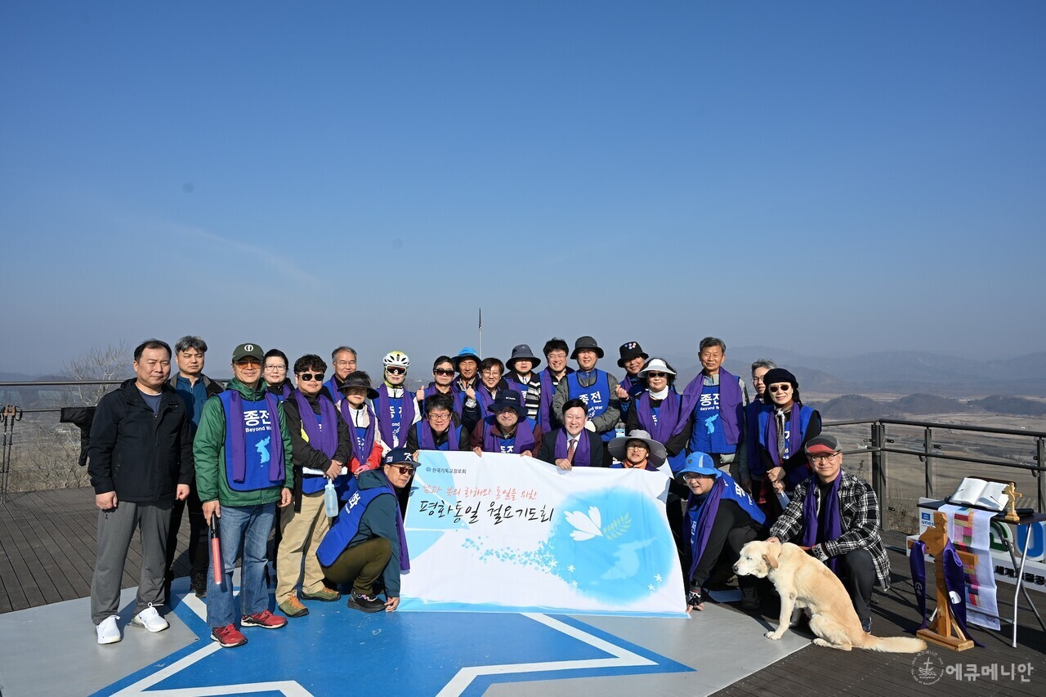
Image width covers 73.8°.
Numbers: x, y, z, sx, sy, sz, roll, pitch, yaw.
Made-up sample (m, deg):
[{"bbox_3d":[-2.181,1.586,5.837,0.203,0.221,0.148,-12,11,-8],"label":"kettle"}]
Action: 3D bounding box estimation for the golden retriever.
[{"bbox_3d":[1.775,1.420,4.090,0.980,0.550,0.350,-1,-2,22],"label":"golden retriever"}]

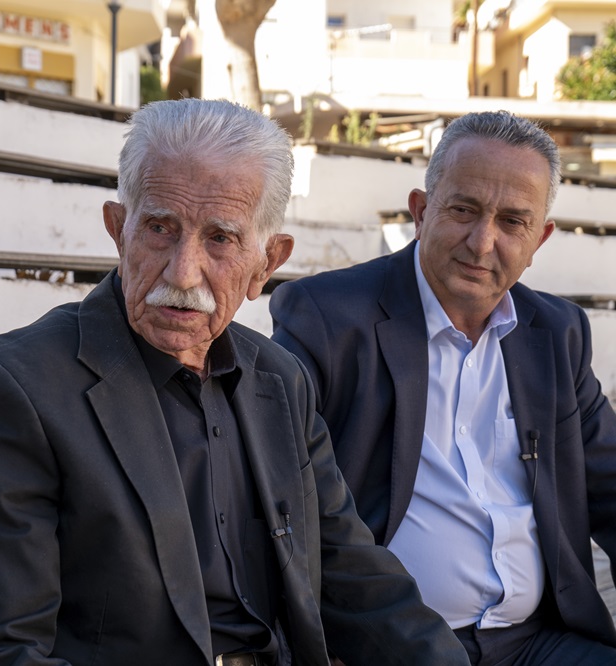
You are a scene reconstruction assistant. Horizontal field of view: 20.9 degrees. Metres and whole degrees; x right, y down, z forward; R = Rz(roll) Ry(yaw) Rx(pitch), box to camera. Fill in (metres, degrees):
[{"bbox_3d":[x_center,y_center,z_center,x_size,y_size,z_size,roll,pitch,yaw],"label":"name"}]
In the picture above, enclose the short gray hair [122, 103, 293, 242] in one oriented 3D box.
[{"bbox_3d":[-0.104,-0.154,1.680,0.172,0.168,0.195,8,6,12],"label":"short gray hair"}]

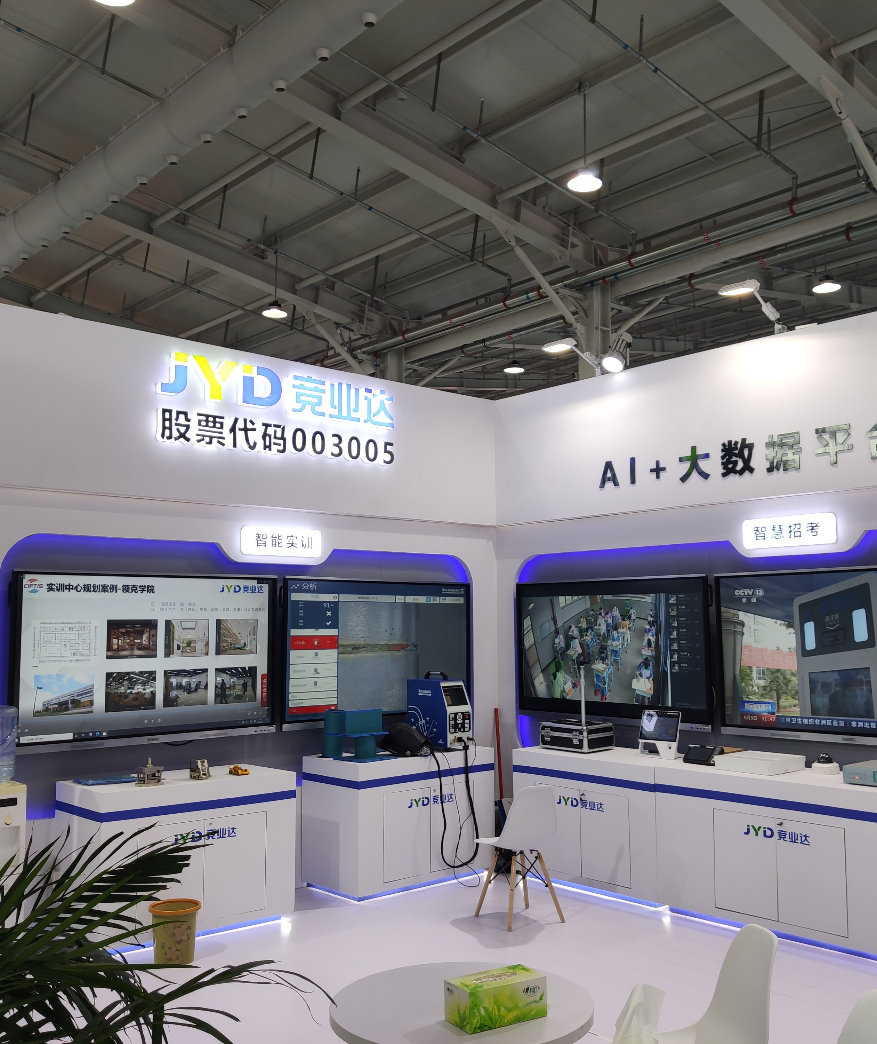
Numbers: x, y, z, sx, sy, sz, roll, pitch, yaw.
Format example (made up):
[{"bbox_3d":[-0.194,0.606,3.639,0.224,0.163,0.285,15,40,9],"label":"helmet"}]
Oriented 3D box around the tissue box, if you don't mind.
[{"bbox_3d":[0.150,1.237,2.712,0.236,0.102,0.113,3,-7,-31],"label":"tissue box"}]

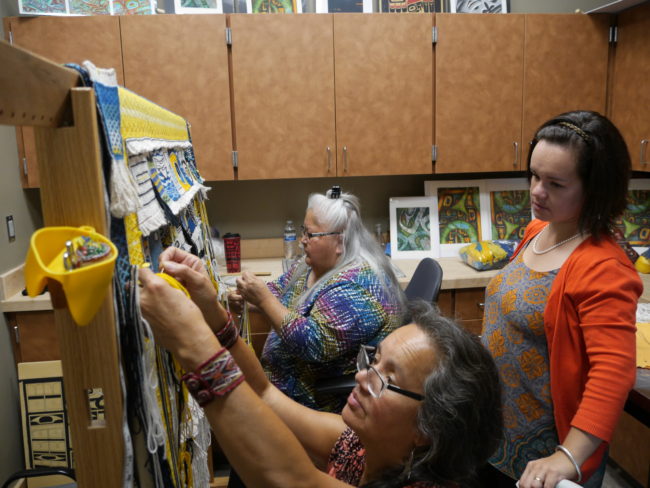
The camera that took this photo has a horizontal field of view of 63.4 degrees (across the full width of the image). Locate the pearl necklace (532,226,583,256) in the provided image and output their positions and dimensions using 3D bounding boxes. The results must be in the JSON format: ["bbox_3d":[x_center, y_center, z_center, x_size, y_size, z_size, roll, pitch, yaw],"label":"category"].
[{"bbox_3d":[0.556,-0.008,1.235,0.135,0.075,0.135,-4,8,-17],"label":"pearl necklace"}]

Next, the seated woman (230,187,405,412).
[{"bbox_3d":[-0.039,0.464,1.710,0.690,1.280,0.540,-4,8,-13],"label":"seated woman"}]

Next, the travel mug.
[{"bbox_3d":[-0.427,0.039,2.442,0.085,0.179,0.085,-2,8,-5],"label":"travel mug"}]

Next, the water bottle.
[{"bbox_3d":[-0.172,-0.008,2.639,0.064,0.205,0.064,-2,8,-5],"label":"water bottle"}]

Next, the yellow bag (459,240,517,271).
[{"bbox_3d":[0.758,0.043,2.415,0.260,0.105,0.240,-2,8,-5],"label":"yellow bag"}]

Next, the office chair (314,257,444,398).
[{"bbox_3d":[0.118,0.574,1.750,0.610,1.043,0.600,-3,8,-11],"label":"office chair"}]

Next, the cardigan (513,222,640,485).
[{"bbox_3d":[0.595,0.252,1.235,0.280,0.580,0.440,-4,8,-17],"label":"cardigan"}]

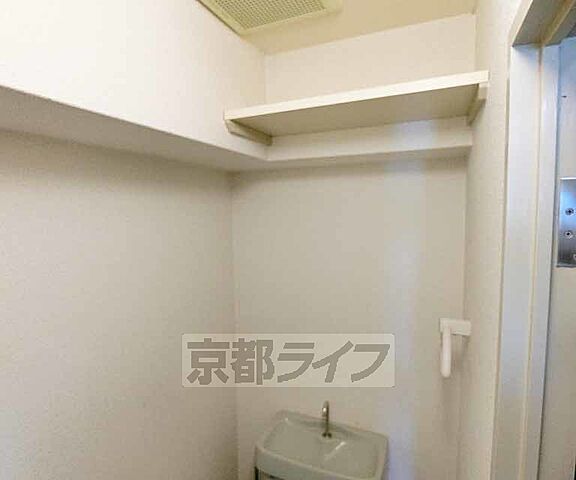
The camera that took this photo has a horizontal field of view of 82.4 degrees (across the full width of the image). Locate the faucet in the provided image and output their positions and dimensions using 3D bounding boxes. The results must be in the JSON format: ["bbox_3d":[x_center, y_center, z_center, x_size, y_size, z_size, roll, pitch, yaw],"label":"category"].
[{"bbox_3d":[0.133,0.626,1.143,0.034,0.143,0.064,2,6,24],"label":"faucet"}]

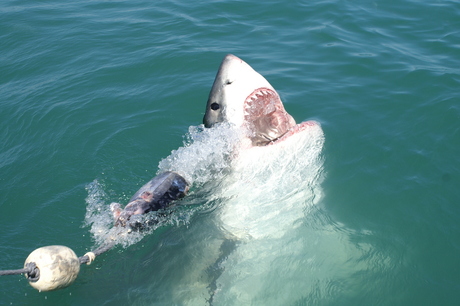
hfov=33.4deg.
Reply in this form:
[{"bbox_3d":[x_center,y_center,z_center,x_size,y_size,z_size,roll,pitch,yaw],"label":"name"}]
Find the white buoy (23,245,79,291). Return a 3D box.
[{"bbox_3d":[-0.804,0.523,3.470,0.208,0.208,0.244,27,24,37],"label":"white buoy"}]

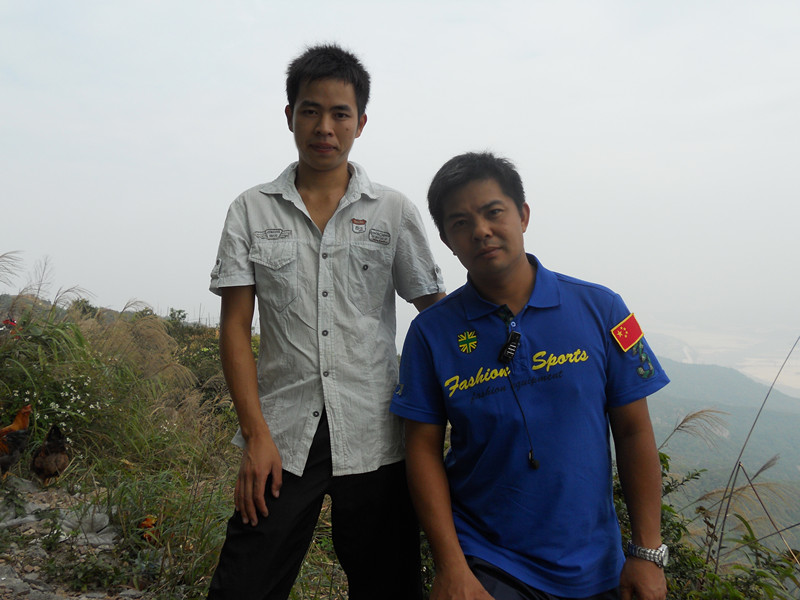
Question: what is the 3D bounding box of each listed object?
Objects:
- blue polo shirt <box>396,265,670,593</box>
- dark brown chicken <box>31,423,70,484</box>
[{"bbox_3d":[0.250,0.242,1.430,0.530,0.650,0.290,-6,7,16],"label":"blue polo shirt"},{"bbox_3d":[-1.985,0.865,4.200,0.210,0.350,0.380,-1,3,-29],"label":"dark brown chicken"}]

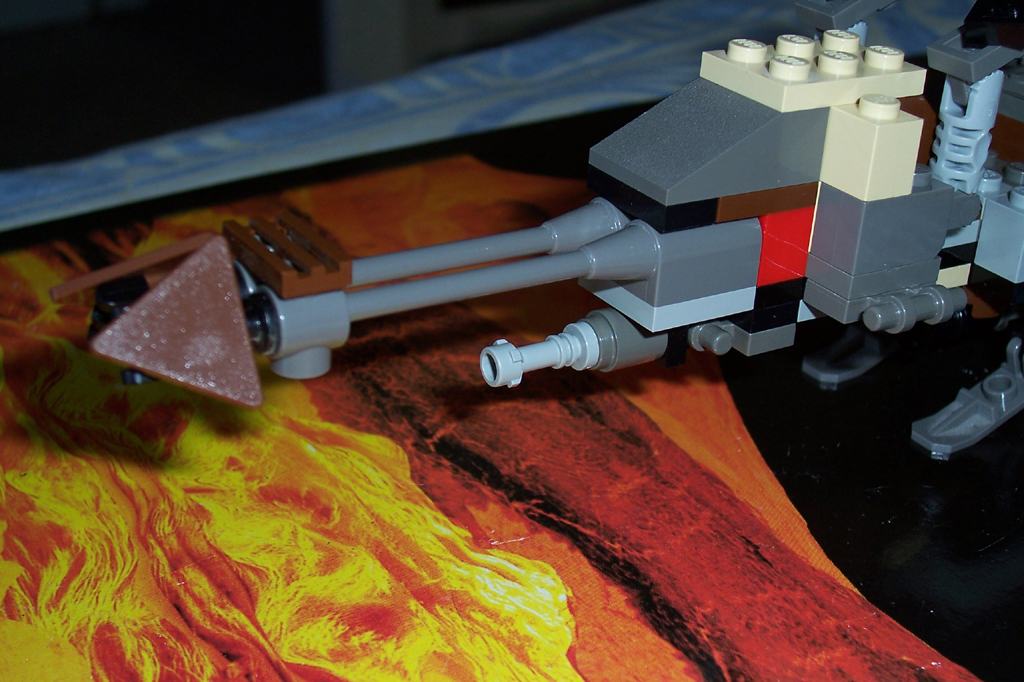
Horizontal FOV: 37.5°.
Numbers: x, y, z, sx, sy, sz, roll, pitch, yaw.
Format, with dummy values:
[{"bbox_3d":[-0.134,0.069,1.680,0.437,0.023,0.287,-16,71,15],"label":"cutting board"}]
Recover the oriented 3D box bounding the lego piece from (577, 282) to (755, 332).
[{"bbox_3d":[0.020,-0.007,0.192,0.016,0.003,0.016,-12,29,-30],"label":"lego piece"}]

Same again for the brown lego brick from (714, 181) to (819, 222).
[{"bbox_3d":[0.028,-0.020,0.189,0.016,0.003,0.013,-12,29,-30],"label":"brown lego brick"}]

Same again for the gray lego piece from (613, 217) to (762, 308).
[{"bbox_3d":[0.020,-0.013,0.189,0.016,0.010,0.016,-12,29,-30],"label":"gray lego piece"}]

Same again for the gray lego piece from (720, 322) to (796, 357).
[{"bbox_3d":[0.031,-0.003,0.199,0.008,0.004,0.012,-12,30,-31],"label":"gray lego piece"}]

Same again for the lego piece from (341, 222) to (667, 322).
[{"bbox_3d":[-0.002,-0.007,0.172,0.040,0.008,0.008,-12,29,-30],"label":"lego piece"}]

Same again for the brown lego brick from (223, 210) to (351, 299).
[{"bbox_3d":[-0.024,-0.009,0.160,0.008,0.003,0.016,-12,29,-30],"label":"brown lego brick"}]

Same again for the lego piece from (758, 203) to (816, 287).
[{"bbox_3d":[0.031,-0.014,0.194,0.008,0.010,0.013,-12,29,-30],"label":"lego piece"}]

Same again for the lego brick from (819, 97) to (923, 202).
[{"bbox_3d":[0.044,-0.024,0.184,0.008,0.011,0.008,-12,29,-30],"label":"lego brick"}]

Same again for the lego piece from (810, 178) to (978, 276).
[{"bbox_3d":[0.050,-0.017,0.193,0.024,0.011,0.008,-12,30,-31],"label":"lego piece"}]

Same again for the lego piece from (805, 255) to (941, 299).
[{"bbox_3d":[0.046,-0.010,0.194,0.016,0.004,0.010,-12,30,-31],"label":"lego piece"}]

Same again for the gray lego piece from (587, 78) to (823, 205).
[{"bbox_3d":[0.024,-0.026,0.186,0.024,0.010,0.016,-12,30,-31],"label":"gray lego piece"}]

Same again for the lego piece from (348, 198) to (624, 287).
[{"bbox_3d":[-0.006,-0.010,0.178,0.040,0.008,0.008,-12,30,-31],"label":"lego piece"}]

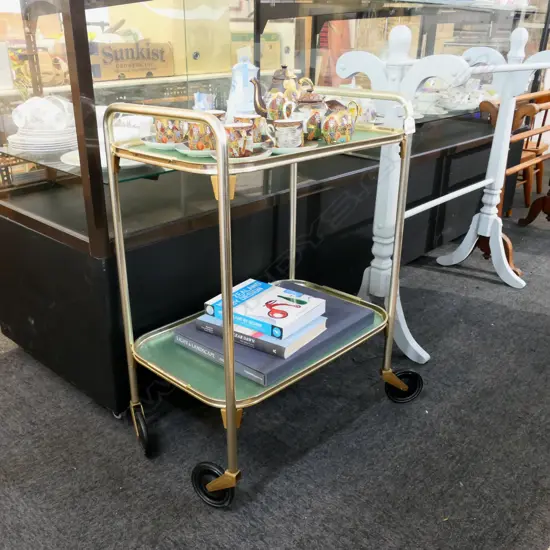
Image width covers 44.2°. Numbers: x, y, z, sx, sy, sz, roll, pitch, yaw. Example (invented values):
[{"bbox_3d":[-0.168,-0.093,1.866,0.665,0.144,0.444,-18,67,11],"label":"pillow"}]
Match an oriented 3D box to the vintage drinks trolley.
[{"bbox_3d":[-0.018,-0.026,1.636,0.386,0.783,0.613,19,27,40],"label":"vintage drinks trolley"}]

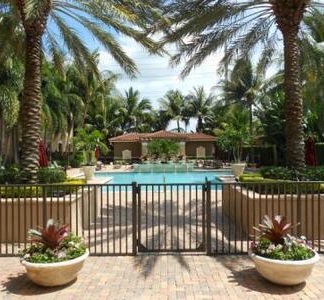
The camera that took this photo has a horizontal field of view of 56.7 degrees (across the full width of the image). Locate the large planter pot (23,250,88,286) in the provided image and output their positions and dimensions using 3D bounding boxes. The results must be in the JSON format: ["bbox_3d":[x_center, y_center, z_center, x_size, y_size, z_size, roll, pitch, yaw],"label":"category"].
[{"bbox_3d":[-1.450,1.620,4.100,0.880,0.360,0.880,0,-1,0],"label":"large planter pot"}]

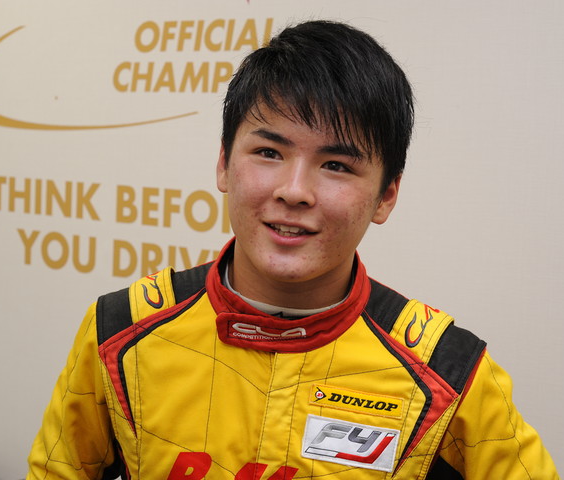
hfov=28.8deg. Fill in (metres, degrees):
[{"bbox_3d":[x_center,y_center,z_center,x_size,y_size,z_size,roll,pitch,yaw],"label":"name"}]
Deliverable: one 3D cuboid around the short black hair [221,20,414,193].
[{"bbox_3d":[0.036,-0.130,1.120,0.189,0.188,0.212,10,2,8],"label":"short black hair"}]

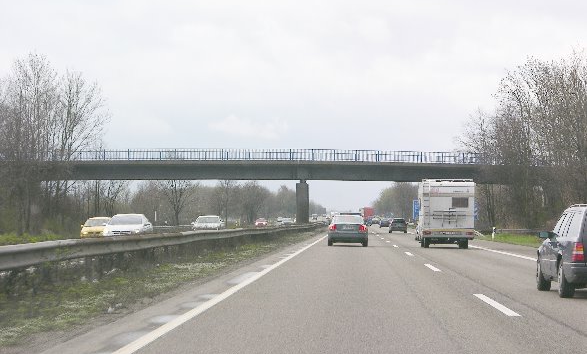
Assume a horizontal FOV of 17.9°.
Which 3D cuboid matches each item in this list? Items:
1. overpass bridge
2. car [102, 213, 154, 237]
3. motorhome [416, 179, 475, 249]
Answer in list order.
[{"bbox_3d":[-1.063,1.290,170.150,46.918,7.504,7.200,0,-1,-20],"label":"overpass bridge"},{"bbox_3d":[-7.270,2.376,82.800,1.750,1.430,4.450,0,-1,2],"label":"car"},{"bbox_3d":[6.743,1.656,82.748,2.244,3.013,5.900,0,-1,2],"label":"motorhome"}]

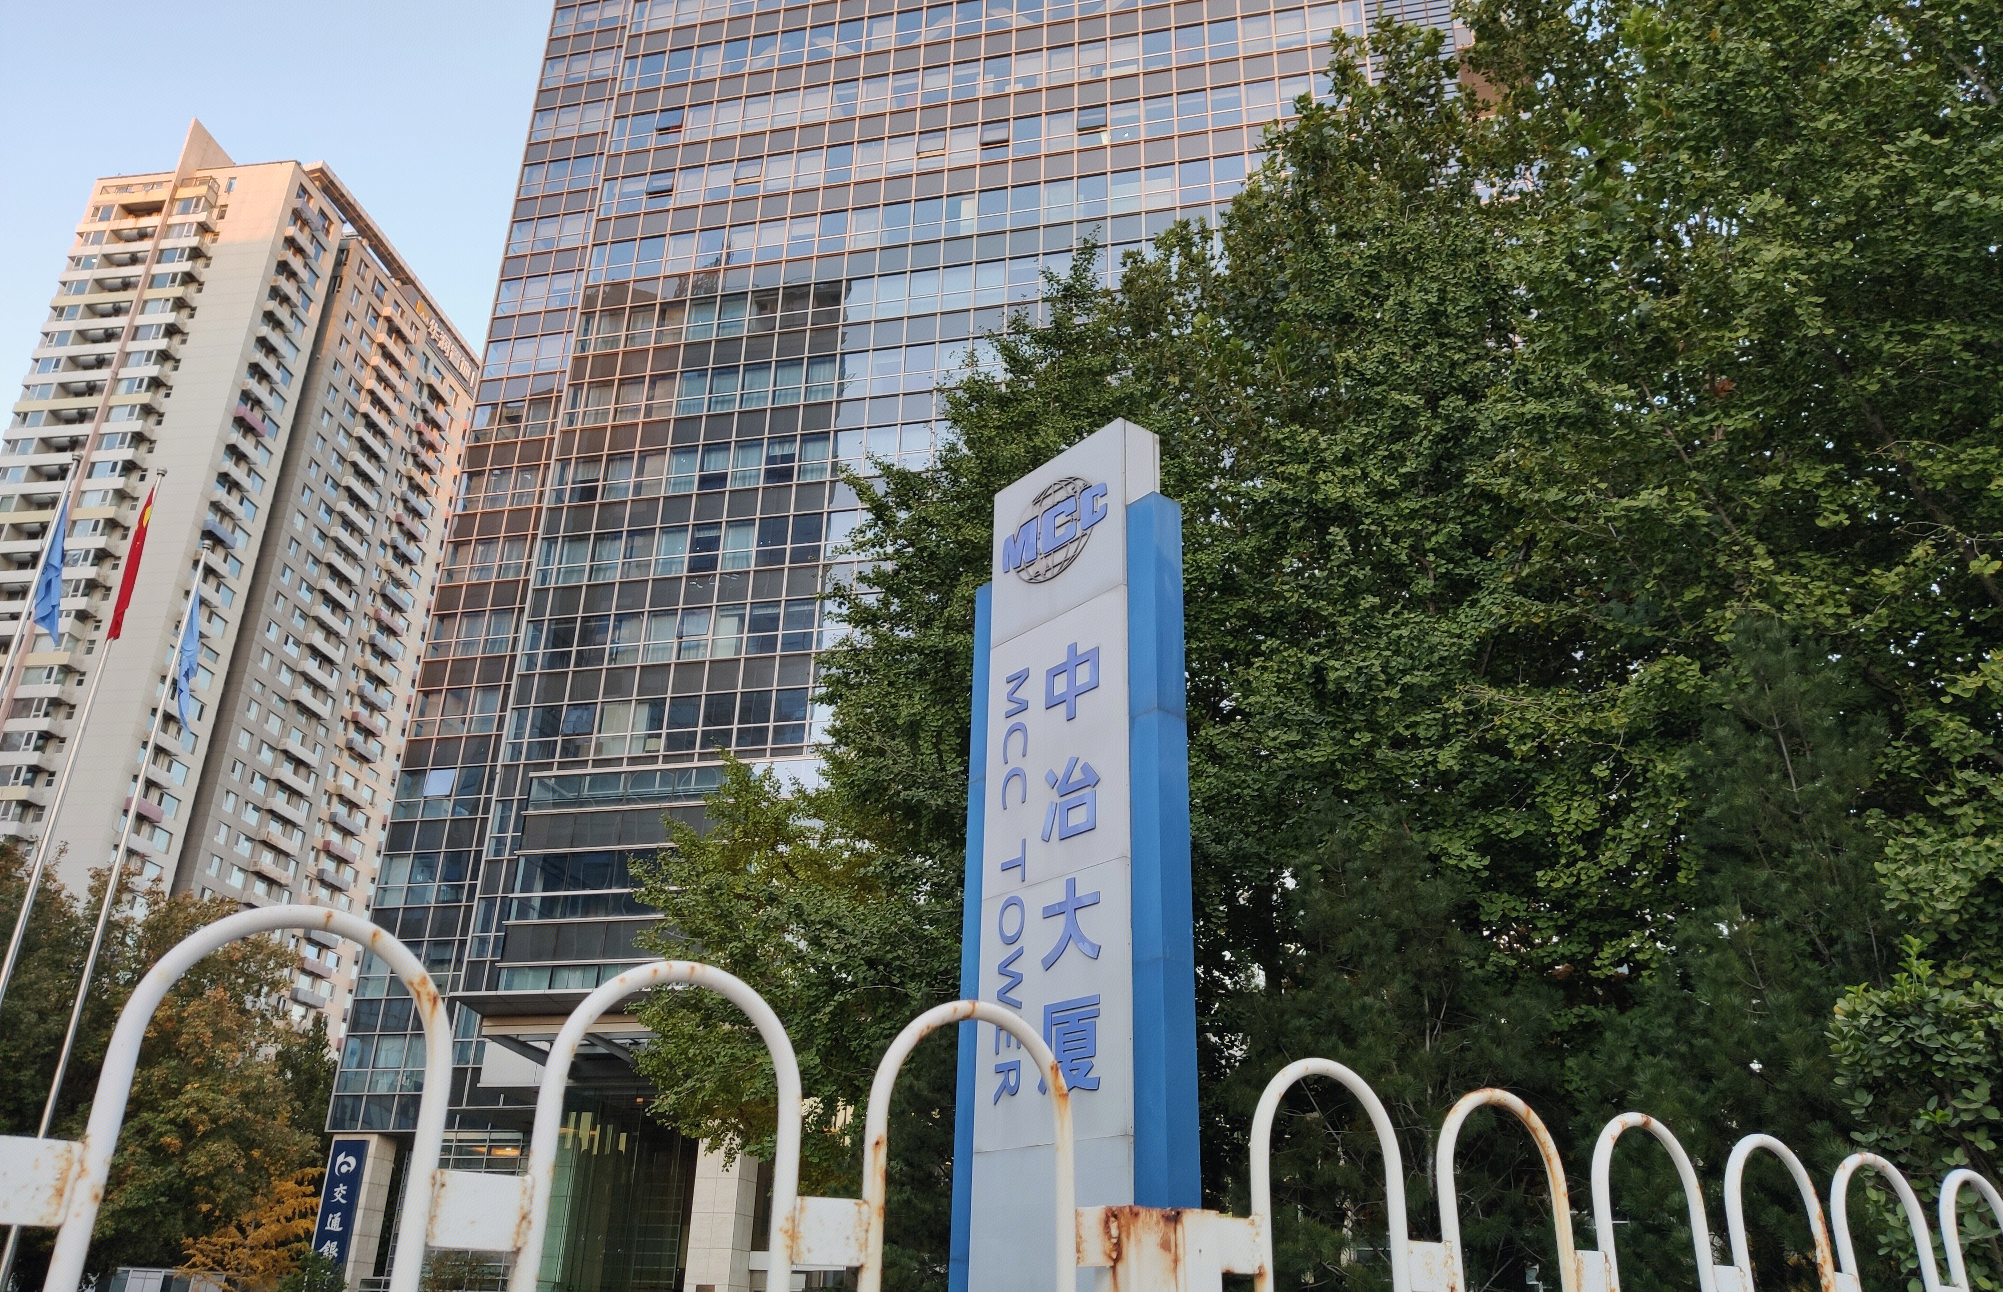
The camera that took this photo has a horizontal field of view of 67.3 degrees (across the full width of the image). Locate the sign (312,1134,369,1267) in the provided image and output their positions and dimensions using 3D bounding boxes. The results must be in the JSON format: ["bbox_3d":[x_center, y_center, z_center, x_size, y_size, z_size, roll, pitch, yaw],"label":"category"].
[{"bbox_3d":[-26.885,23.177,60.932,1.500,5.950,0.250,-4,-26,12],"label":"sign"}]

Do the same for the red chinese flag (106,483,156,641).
[{"bbox_3d":[-15.148,-1.466,26.295,0.280,3.020,0.280,17,-29,-30],"label":"red chinese flag"}]

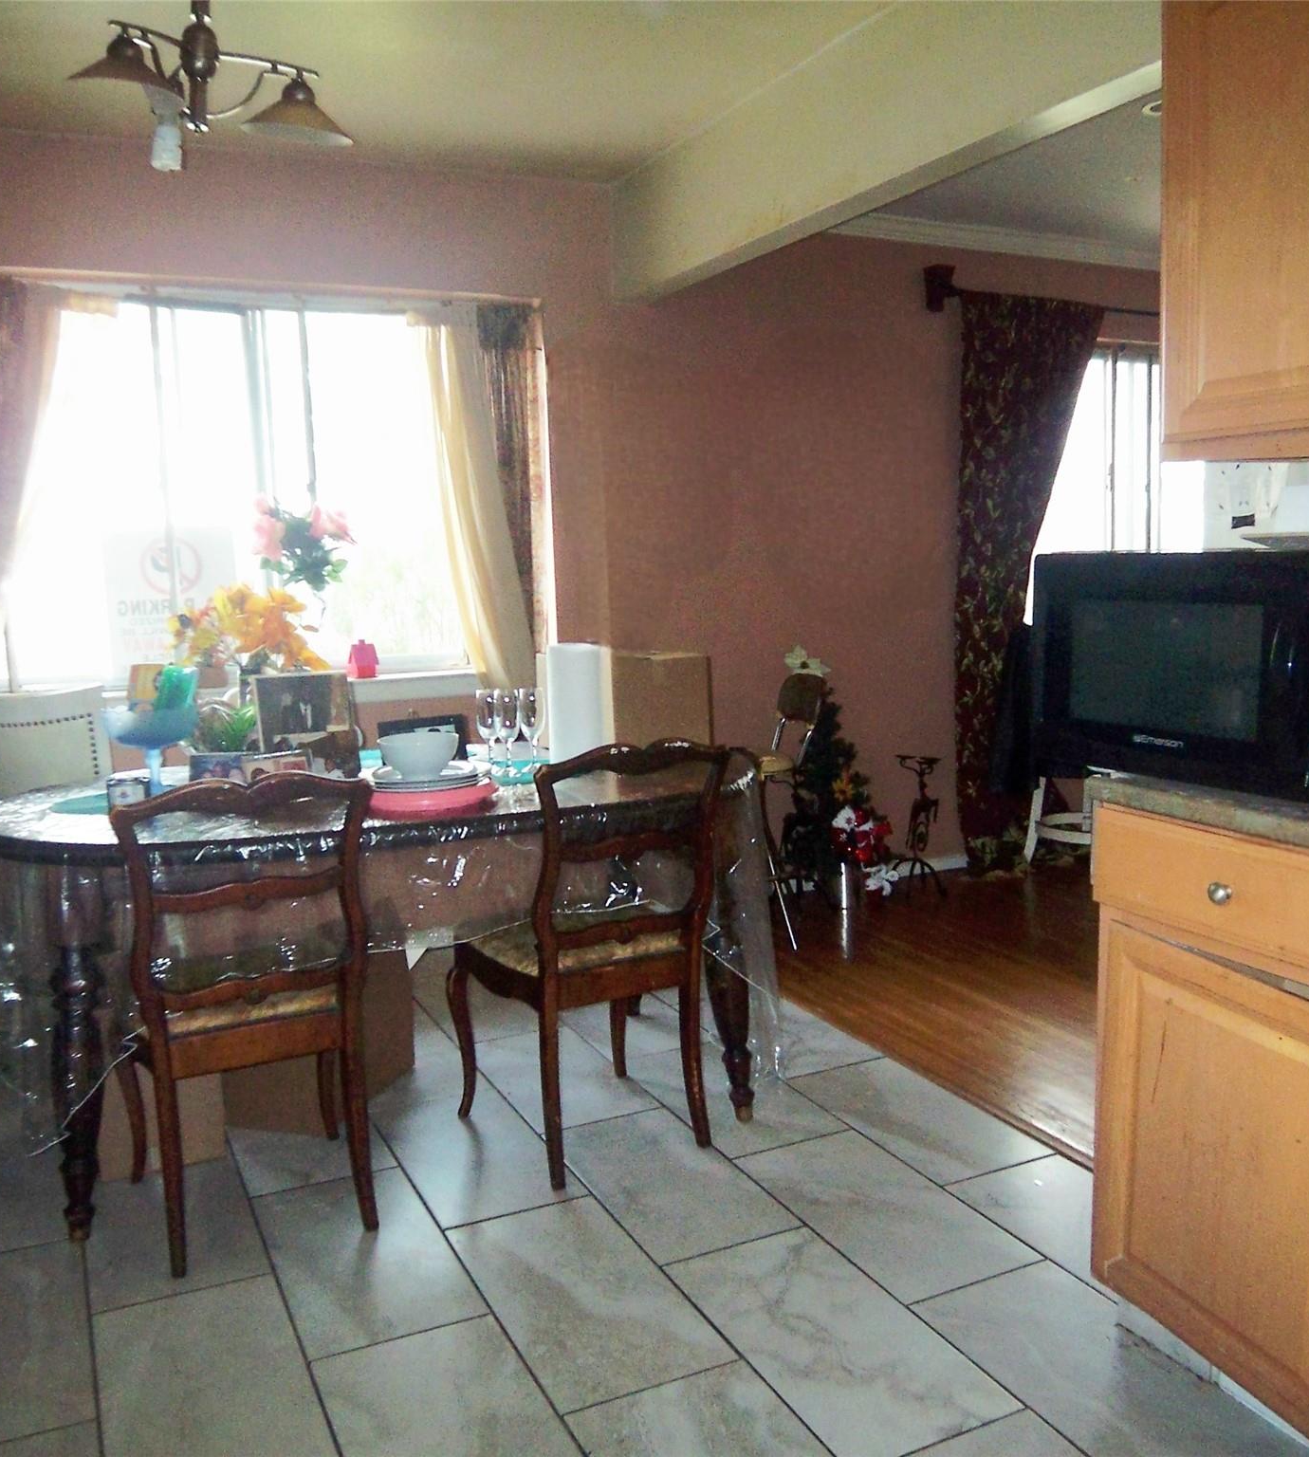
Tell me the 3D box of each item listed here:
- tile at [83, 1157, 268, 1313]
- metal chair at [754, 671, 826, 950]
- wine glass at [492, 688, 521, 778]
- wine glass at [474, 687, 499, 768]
[{"bbox_3d":[-0.946,0.958,2.514,0.304,0.012,0.608,-5,8,-25],"label":"tile"},{"bbox_3d":[0.230,0.257,4.171,0.500,0.880,0.430,-4,8,-17],"label":"metal chair"},{"bbox_3d":[-0.328,0.008,2.943,0.060,0.188,0.060,-5,8,-25],"label":"wine glass"},{"bbox_3d":[-0.378,0.003,2.996,0.060,0.188,0.060,-5,8,-25],"label":"wine glass"}]

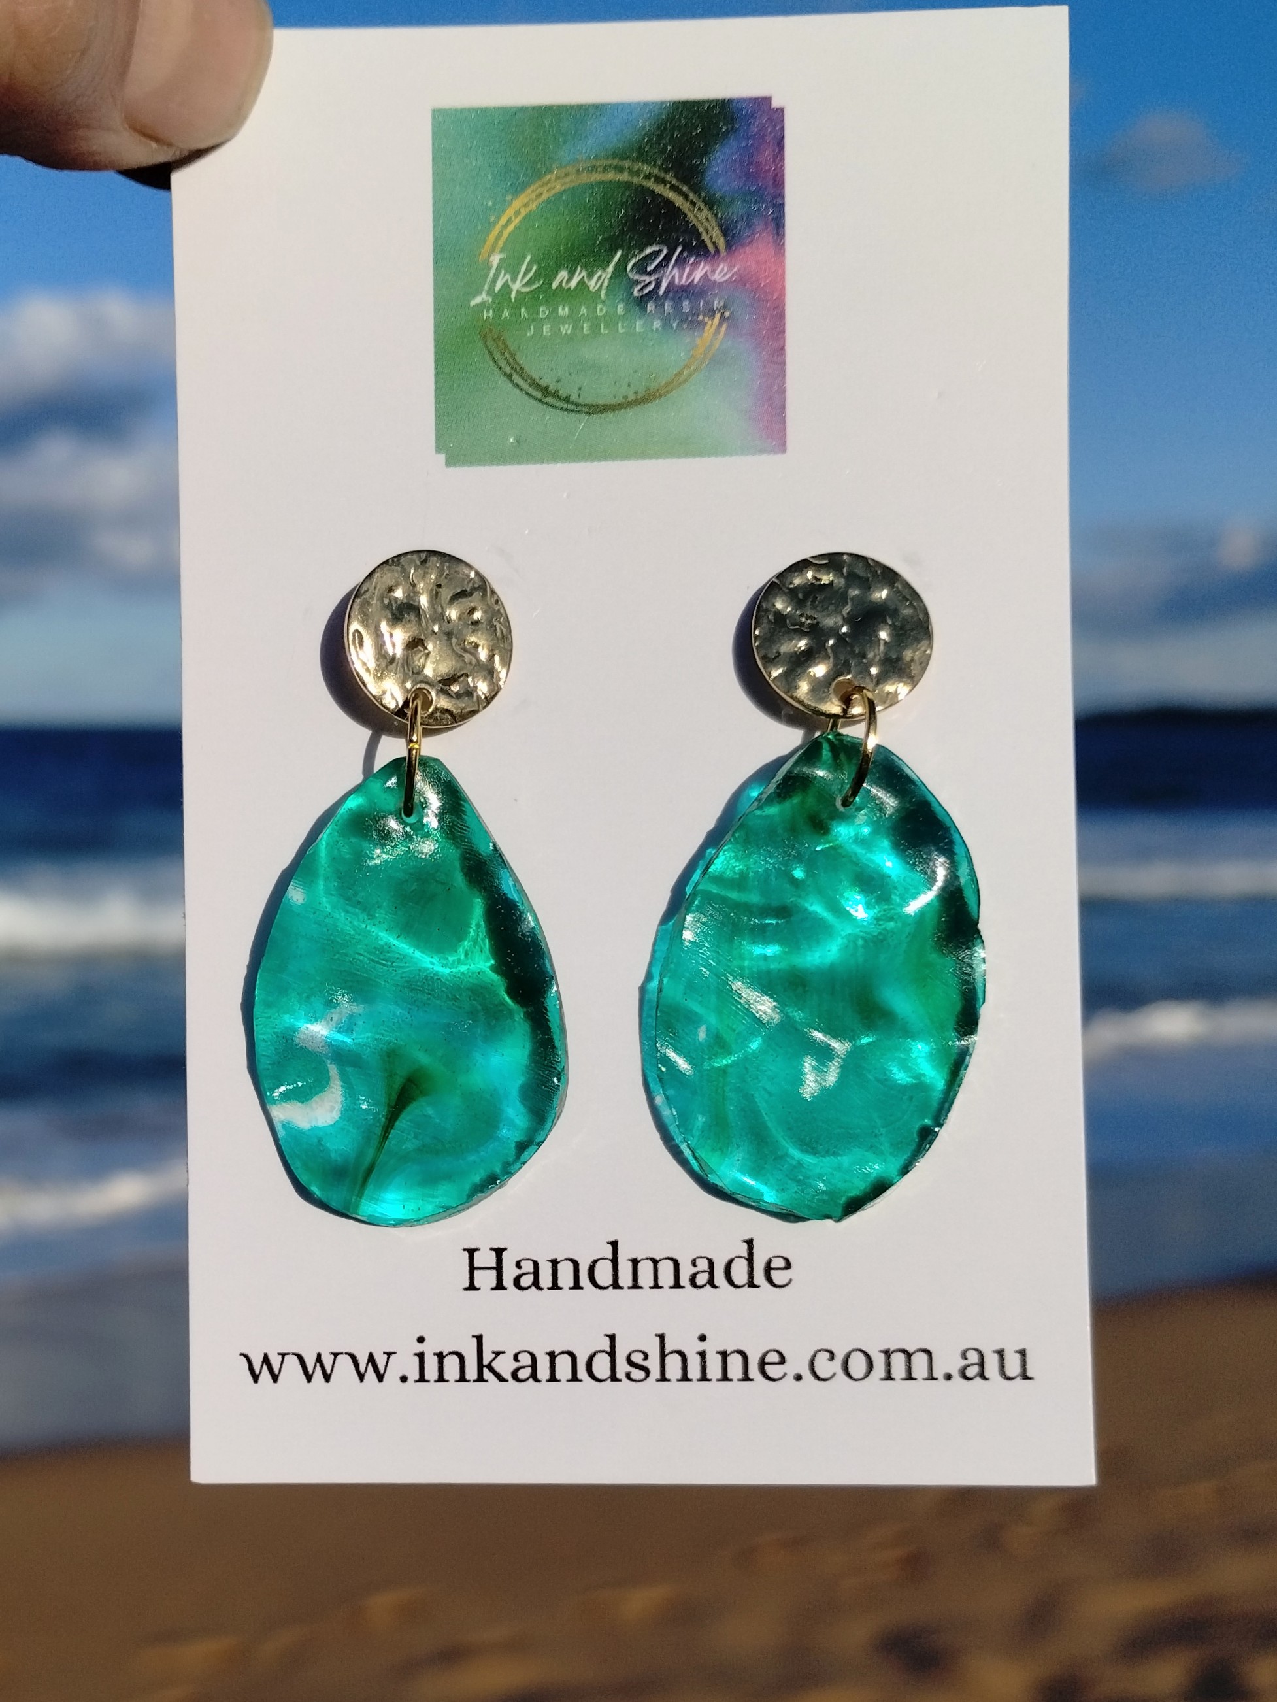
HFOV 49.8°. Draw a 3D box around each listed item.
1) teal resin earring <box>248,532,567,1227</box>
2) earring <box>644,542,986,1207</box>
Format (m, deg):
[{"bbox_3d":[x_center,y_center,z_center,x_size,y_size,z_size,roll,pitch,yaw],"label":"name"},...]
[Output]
[{"bbox_3d":[-0.014,0.002,0.085,0.019,0.041,0.006,0,-1,2],"label":"teal resin earring"},{"bbox_3d":[0.011,0.002,0.084,0.021,0.041,0.006,1,-1,2],"label":"earring"}]

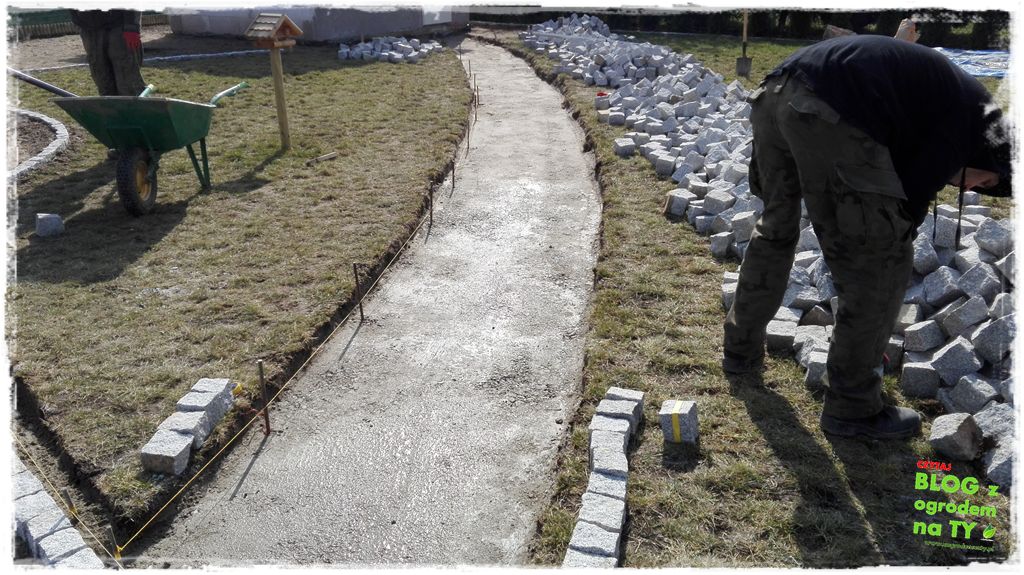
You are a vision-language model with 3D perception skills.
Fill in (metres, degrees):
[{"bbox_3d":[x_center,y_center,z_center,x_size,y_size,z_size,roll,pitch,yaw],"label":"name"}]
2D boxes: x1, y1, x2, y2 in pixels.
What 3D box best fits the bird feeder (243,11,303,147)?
[{"bbox_3d":[-1.640,-1.438,5.184,0.270,0.940,0.320,22,33,39],"label":"bird feeder"}]

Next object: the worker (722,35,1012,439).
[{"bbox_3d":[1.180,-0.206,2.316,0.950,1.100,0.580,-12,27,-23],"label":"worker"}]

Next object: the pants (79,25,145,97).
[{"bbox_3d":[-2.620,-1.366,4.908,0.420,0.970,0.300,-5,25,-10],"label":"pants"}]

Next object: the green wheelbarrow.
[{"bbox_3d":[-2.090,-0.892,4.356,0.650,0.650,1.270,0,25,1],"label":"green wheelbarrow"}]

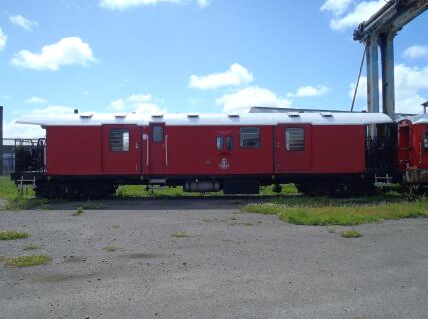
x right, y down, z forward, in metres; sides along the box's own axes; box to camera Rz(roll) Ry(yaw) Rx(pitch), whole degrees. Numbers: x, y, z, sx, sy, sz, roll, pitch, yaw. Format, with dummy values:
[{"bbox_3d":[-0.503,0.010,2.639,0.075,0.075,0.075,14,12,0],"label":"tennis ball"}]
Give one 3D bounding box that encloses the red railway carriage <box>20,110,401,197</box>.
[{"bbox_3d":[-0.328,-0.216,15.184,15.450,3.550,2.620,0,0,-2],"label":"red railway carriage"}]

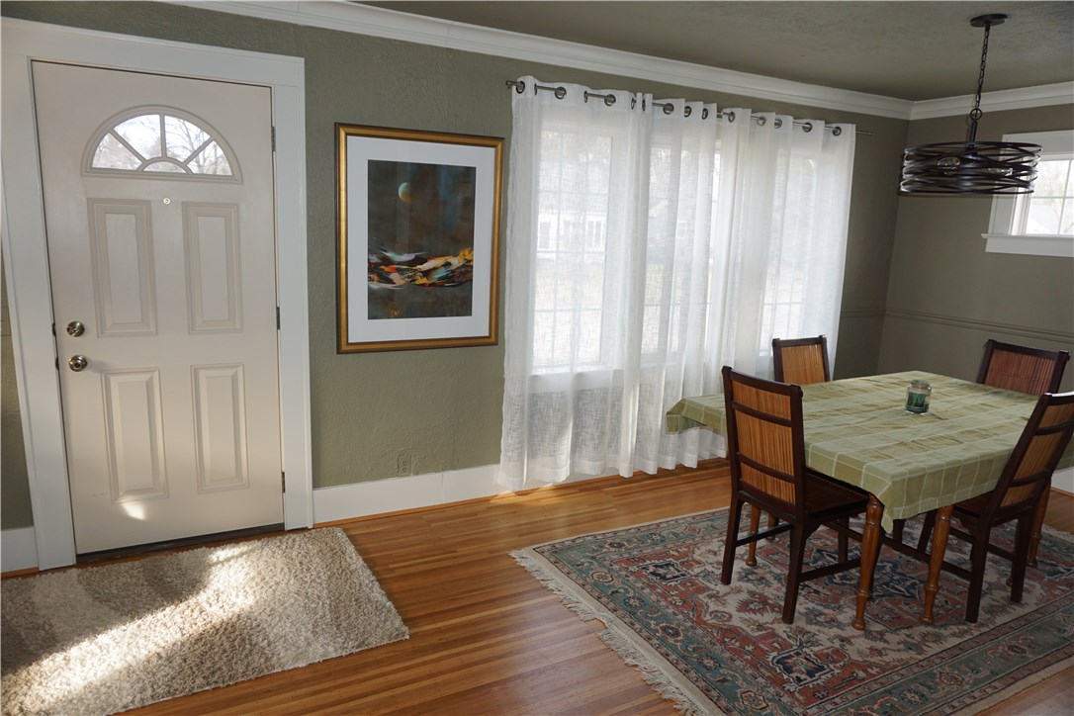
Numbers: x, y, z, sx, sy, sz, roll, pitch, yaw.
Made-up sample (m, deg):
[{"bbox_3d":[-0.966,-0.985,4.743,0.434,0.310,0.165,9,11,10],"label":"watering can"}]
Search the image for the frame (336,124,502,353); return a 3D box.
[{"bbox_3d":[-0.563,-0.567,3.540,0.846,1.061,0.030,-4,13,-28],"label":"frame"}]

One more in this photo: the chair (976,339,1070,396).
[{"bbox_3d":[2.291,0.431,3.694,0.580,0.966,0.420,-4,13,-28],"label":"chair"}]

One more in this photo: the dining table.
[{"bbox_3d":[1.667,0.599,3.270,1.800,0.760,1.120,-4,13,-28],"label":"dining table"}]

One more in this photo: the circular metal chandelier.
[{"bbox_3d":[1.874,-1.077,3.062,0.510,0.705,0.510,-4,13,-28],"label":"circular metal chandelier"}]

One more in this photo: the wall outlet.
[{"bbox_3d":[-0.686,0.565,3.733,0.071,0.114,0.010,-4,13,-28],"label":"wall outlet"}]

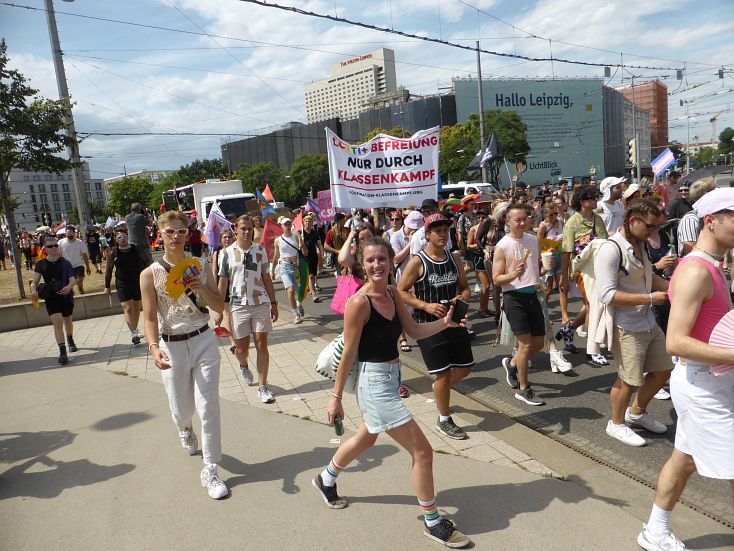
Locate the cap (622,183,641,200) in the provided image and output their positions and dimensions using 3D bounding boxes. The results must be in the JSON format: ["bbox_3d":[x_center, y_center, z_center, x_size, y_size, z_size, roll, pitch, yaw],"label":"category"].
[{"bbox_3d":[3.221,-1.023,6.200,0.190,0.150,0.260,-13,0,-41],"label":"cap"}]

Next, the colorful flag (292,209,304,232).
[{"bbox_3d":[-1.198,-0.962,8.900,0.250,0.420,0.100,-5,7,-3],"label":"colorful flag"}]

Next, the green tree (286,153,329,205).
[{"bbox_3d":[-8.375,-13.194,71.578,6.600,9.400,6.600,-5,9,0],"label":"green tree"}]

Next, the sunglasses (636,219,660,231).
[{"bbox_3d":[1.900,-0.344,3.430,0.148,0.050,0.150,-12,33,-37],"label":"sunglasses"}]

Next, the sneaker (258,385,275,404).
[{"bbox_3d":[-1.010,1.200,5.092,0.110,0.120,0.290,-9,8,-28],"label":"sneaker"}]

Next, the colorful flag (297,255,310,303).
[{"bbox_3d":[-1.054,0.050,8.450,0.240,0.800,0.180,-6,8,-6],"label":"colorful flag"}]

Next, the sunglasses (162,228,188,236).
[{"bbox_3d":[-1.230,-0.276,3.270,0.150,0.052,0.150,-9,10,-26],"label":"sunglasses"}]

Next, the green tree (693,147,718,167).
[{"bbox_3d":[63.337,-19.745,95.538,5.000,8.700,5.000,-5,7,0],"label":"green tree"}]

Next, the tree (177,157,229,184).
[{"bbox_3d":[-31.734,-16.239,100.927,10.200,13.660,9.500,-7,8,-17],"label":"tree"}]

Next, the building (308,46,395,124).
[{"bbox_3d":[-9.753,-100.432,355.173,64.000,95.000,27.000,2,11,38],"label":"building"}]

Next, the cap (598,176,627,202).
[{"bbox_3d":[2.556,-0.906,5.300,0.270,0.220,0.190,-10,8,25],"label":"cap"}]

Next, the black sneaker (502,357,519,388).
[{"bbox_3d":[1.355,0.896,4.725,0.107,0.290,0.115,-9,-17,-26],"label":"black sneaker"}]

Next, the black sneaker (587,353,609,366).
[{"bbox_3d":[2.342,0.846,5.182,0.105,0.110,0.280,-9,10,-25],"label":"black sneaker"}]

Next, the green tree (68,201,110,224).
[{"bbox_3d":[-46.221,-9.278,85.446,7.000,6.570,6.500,-9,9,-30],"label":"green tree"}]

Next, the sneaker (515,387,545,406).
[{"bbox_3d":[1.410,1.043,4.426,0.107,0.115,0.292,-11,11,-34],"label":"sneaker"}]

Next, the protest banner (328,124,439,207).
[{"bbox_3d":[0.248,-1.837,8.700,1.950,1.360,0.150,-3,7,-6],"label":"protest banner"}]

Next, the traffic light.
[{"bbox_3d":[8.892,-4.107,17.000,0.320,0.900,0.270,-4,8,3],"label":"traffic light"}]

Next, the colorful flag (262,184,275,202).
[{"bbox_3d":[-2.322,-1.933,12.000,0.330,0.450,0.120,-7,9,-10],"label":"colorful flag"}]

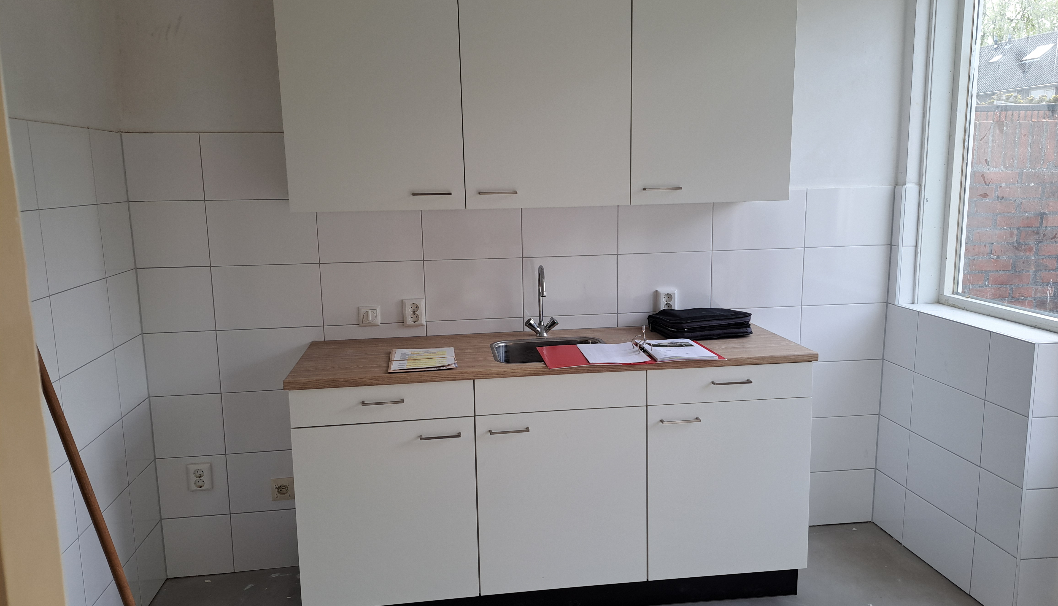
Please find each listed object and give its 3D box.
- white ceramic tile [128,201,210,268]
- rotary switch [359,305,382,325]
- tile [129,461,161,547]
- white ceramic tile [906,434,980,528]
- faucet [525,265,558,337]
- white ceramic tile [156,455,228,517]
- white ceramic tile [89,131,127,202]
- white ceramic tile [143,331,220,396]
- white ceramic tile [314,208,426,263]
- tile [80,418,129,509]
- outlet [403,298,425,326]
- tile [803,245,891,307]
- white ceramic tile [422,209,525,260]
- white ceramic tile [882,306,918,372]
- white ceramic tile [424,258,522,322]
[{"bbox_3d":[-1.359,-0.258,2.783,0.270,0.249,0.010,-2,9,-7],"label":"white ceramic tile"},{"bbox_3d":[-0.627,0.054,2.883,0.080,0.080,0.030,-2,10,-7],"label":"rotary switch"},{"bbox_3d":[-1.460,0.762,2.789,0.010,0.249,0.265,-2,9,-8],"label":"tile"},{"bbox_3d":[1.621,0.686,2.878,0.014,0.249,0.395,-2,10,-7],"label":"white ceramic tile"},{"bbox_3d":[0.056,-0.001,2.851,0.145,0.295,0.190,-2,10,-7],"label":"faucet"},{"bbox_3d":[-1.334,0.729,2.923,0.268,0.249,0.014,-2,10,-7],"label":"white ceramic tile"},{"bbox_3d":[-1.486,-0.480,2.592,0.010,0.250,0.266,-2,9,-8],"label":"white ceramic tile"},{"bbox_3d":[-1.360,0.240,2.886,0.265,0.250,0.010,-2,10,-7],"label":"white ceramic tile"},{"bbox_3d":[-0.627,-0.286,2.875,0.400,0.249,0.010,-2,9,-7],"label":"white ceramic tile"},{"bbox_3d":[-1.417,0.567,2.429,0.010,0.250,0.400,-2,9,-8],"label":"tile"},{"bbox_3d":[-0.459,0.038,2.933,0.082,0.108,0.020,-2,9,-7],"label":"outlet"},{"bbox_3d":[1.356,-0.114,3.140,0.390,0.249,0.014,-2,10,-7],"label":"tile"},{"bbox_3d":[-0.222,-0.300,2.900,0.396,0.249,0.014,-2,10,-7],"label":"white ceramic tile"},{"bbox_3d":[1.593,0.144,3.139,0.010,0.250,0.210,-2,10,-7],"label":"white ceramic tile"},{"bbox_3d":[-0.218,-0.054,2.942,0.396,0.249,0.014,-2,10,-7],"label":"white ceramic tile"}]

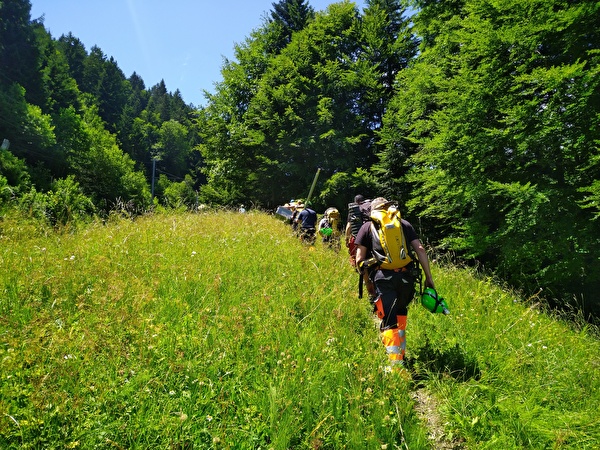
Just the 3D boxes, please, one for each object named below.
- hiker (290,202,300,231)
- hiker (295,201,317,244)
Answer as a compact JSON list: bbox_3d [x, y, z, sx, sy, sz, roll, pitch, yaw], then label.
[{"bbox_3d":[-0.100,0.080,13.300,0.600,1.700,0.500,1,-5,-7],"label":"hiker"},{"bbox_3d":[0.170,0.220,10.400,0.600,1.700,0.500,1,-5,-3],"label":"hiker"}]

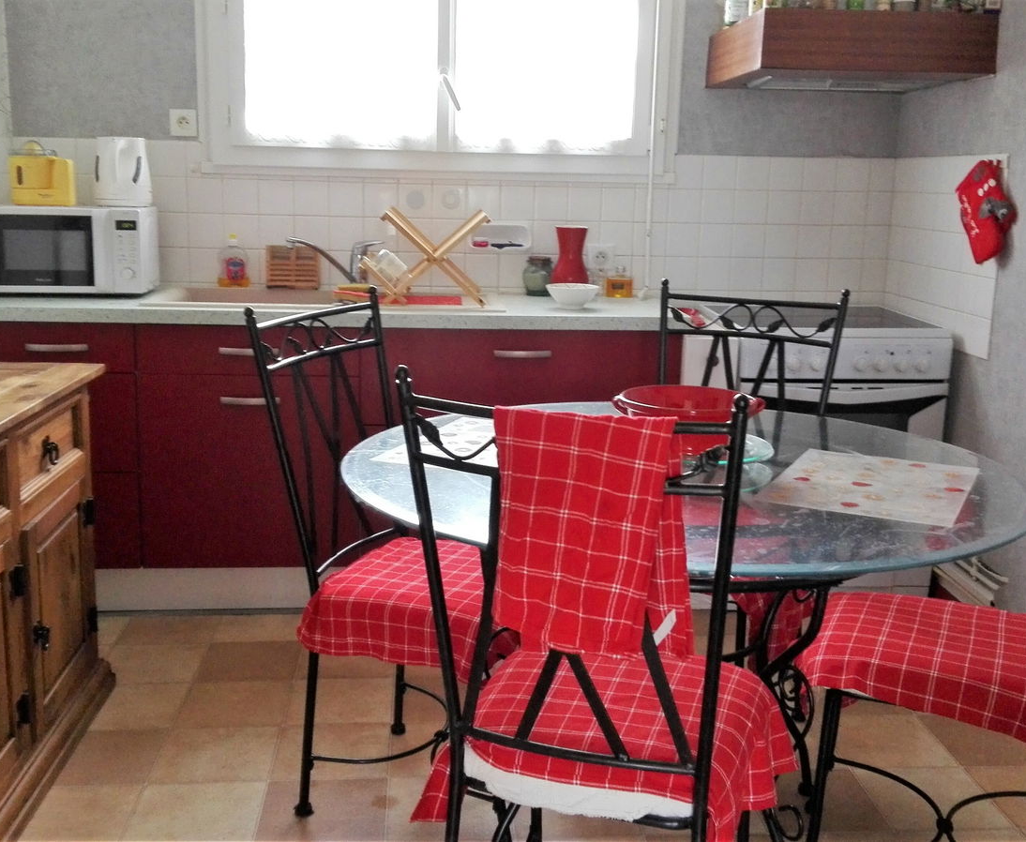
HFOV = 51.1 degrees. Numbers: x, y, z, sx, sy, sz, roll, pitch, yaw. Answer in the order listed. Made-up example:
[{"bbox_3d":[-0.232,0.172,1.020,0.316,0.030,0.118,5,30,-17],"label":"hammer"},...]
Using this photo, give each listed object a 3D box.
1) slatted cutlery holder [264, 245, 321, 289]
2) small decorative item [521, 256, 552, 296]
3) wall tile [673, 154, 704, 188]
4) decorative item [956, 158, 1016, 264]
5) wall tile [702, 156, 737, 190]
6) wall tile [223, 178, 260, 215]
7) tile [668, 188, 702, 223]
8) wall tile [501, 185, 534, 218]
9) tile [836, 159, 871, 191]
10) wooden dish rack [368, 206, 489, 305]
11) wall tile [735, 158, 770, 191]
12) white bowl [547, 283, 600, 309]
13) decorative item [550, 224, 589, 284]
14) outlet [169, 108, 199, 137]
[{"bbox_3d":[-0.696,-0.488,3.401,0.165,0.143,0.075,0,13,-5],"label":"slatted cutlery holder"},{"bbox_3d":[0.079,-0.454,3.397,0.089,0.124,0.089,0,12,-4],"label":"small decorative item"},{"bbox_3d":[0.563,-0.813,3.491,0.108,0.108,0.010,0,11,-4],"label":"wall tile"},{"bbox_3d":[1.243,-0.557,2.842,0.059,0.259,0.227,0,12,-4],"label":"decorative item"},{"bbox_3d":[0.673,-0.812,3.499,0.108,0.108,0.010,0,11,-4],"label":"wall tile"},{"bbox_3d":[-0.850,-0.702,3.357,0.107,0.107,0.012,0,12,-4],"label":"wall tile"},{"bbox_3d":[0.566,-0.702,3.502,0.108,0.108,0.010,0,13,-5],"label":"tile"},{"bbox_3d":[0.017,-0.705,3.458,0.108,0.108,0.010,0,13,-5],"label":"wall tile"},{"bbox_3d":[1.099,-0.794,3.467,0.107,0.107,0.012,0,12,-4],"label":"tile"},{"bbox_3d":[-0.260,-0.503,3.256,0.355,0.262,0.370,0,13,-5],"label":"wooden dish rack"},{"bbox_3d":[0.774,-0.796,3.445,0.107,0.107,0.012,0,12,-4],"label":"wall tile"},{"bbox_3d":[0.176,-0.366,3.146,0.145,0.064,0.145,1,13,0],"label":"white bowl"},{"bbox_3d":[0.179,-0.497,3.385,0.111,0.217,0.111,0,12,-4],"label":"decorative item"},{"bbox_3d":[-1.029,-0.933,3.358,0.084,0.083,0.020,0,11,-4],"label":"outlet"}]

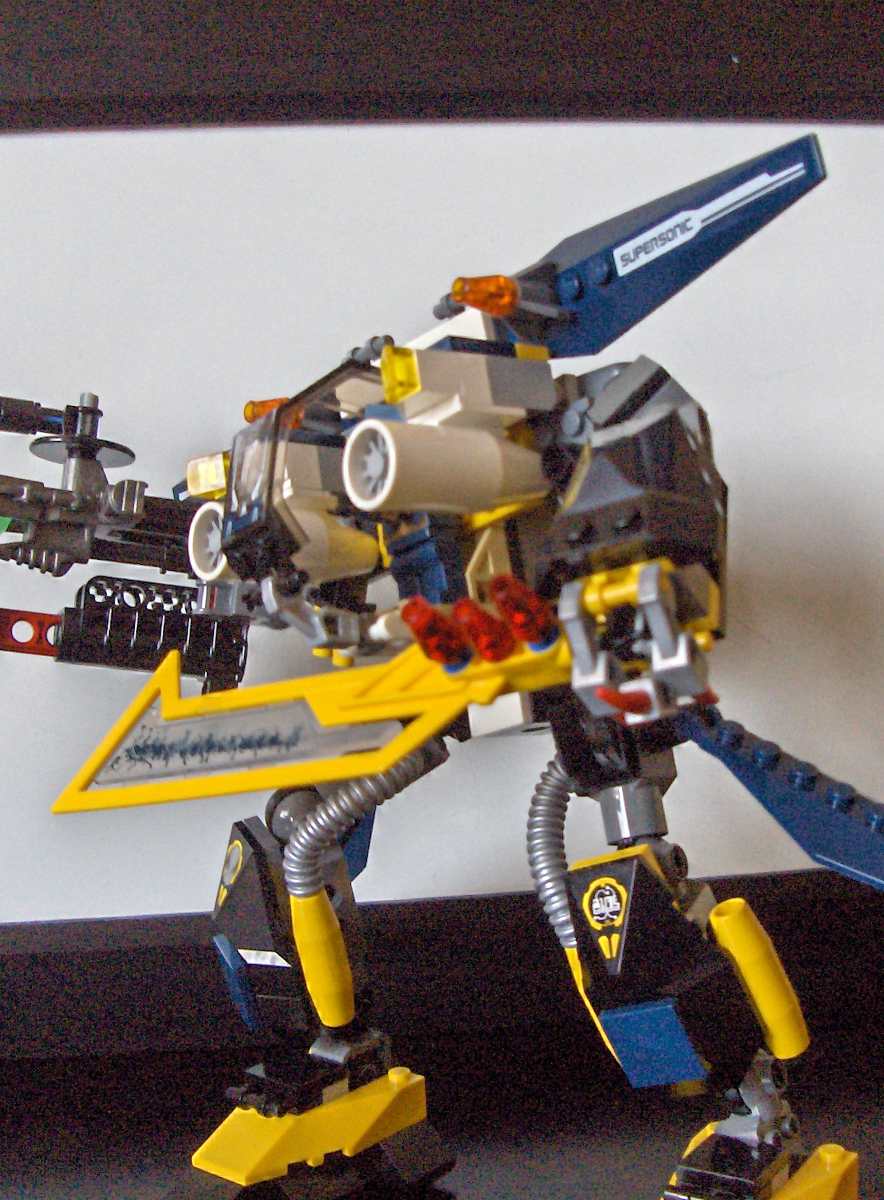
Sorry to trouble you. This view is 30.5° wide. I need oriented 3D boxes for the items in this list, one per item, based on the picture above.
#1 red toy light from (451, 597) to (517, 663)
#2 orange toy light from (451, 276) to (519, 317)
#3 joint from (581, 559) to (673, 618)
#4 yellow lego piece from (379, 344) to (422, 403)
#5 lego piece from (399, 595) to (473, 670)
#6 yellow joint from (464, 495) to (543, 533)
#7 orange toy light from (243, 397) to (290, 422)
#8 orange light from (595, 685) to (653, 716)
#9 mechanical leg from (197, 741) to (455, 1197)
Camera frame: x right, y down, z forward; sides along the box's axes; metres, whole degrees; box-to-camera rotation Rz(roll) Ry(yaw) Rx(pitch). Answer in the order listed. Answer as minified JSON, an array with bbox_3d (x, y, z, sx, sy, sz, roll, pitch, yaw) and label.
[{"bbox_3d":[0.007,0.005,0.264,0.008,0.011,0.008,-5,50,32],"label":"red toy light"},{"bbox_3d":[0.008,-0.056,0.300,0.011,0.008,0.008,0,-12,-38],"label":"orange toy light"},{"bbox_3d":[0.031,-0.002,0.268,0.017,0.008,0.008,-17,-13,39],"label":"joint"},{"bbox_3d":[-0.007,-0.040,0.287,0.004,0.008,0.008,0,-12,-38],"label":"yellow lego piece"},{"bbox_3d":[-0.001,0.005,0.262,0.008,0.011,0.008,-5,50,32],"label":"lego piece"},{"bbox_3d":[0.011,-0.016,0.298,0.008,0.005,0.019,0,-12,-38],"label":"yellow joint"},{"bbox_3d":[-0.036,-0.040,0.350,0.011,0.008,0.008,0,-12,-38],"label":"orange toy light"},{"bbox_3d":[0.030,0.016,0.266,0.011,0.004,0.004,-2,-11,-31],"label":"orange light"},{"bbox_3d":[-0.023,0.073,0.333,0.049,0.085,0.038,-10,15,-35],"label":"mechanical leg"}]

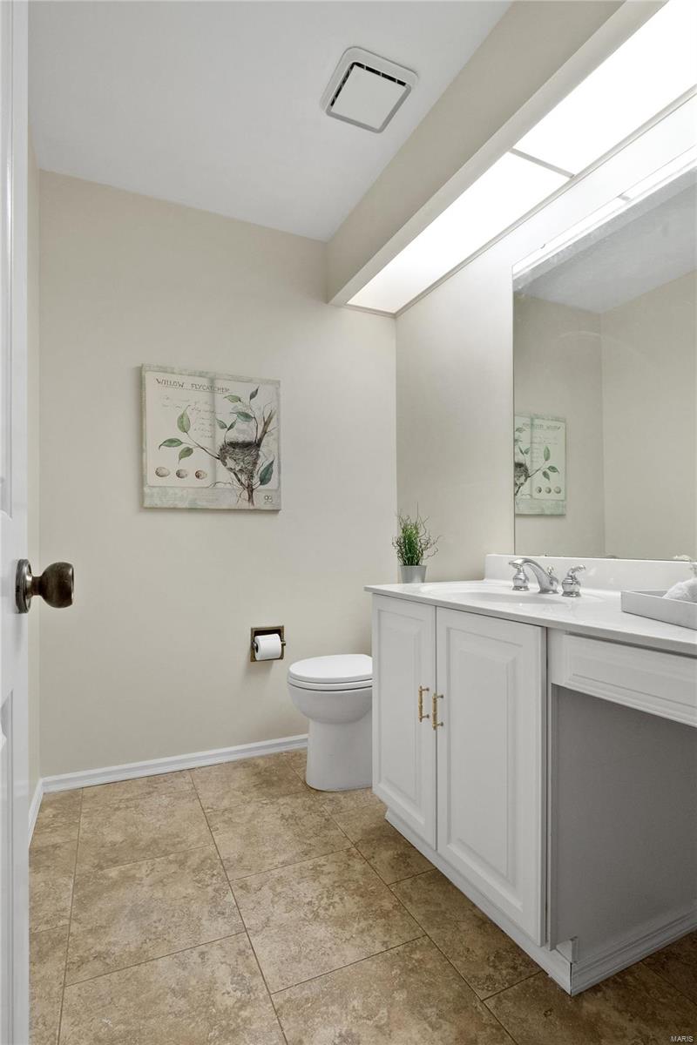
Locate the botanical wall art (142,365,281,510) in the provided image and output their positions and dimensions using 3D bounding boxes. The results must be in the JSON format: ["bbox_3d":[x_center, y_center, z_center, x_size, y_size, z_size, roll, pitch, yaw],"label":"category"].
[{"bbox_3d":[-0.584,-0.351,2.285,0.585,0.592,0.035,0,-1,-25],"label":"botanical wall art"}]

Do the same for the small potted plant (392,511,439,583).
[{"bbox_3d":[0.289,0.131,2.232,0.170,0.362,0.170,0,-1,-25],"label":"small potted plant"}]

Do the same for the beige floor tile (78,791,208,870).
[{"bbox_3d":[-0.707,1.053,1.803,0.406,0.012,0.406,0,-1,-23],"label":"beige floor tile"}]

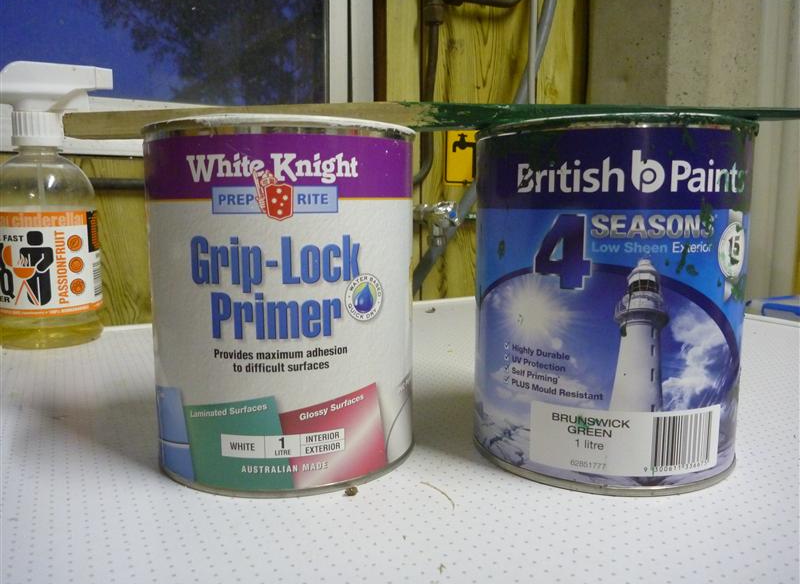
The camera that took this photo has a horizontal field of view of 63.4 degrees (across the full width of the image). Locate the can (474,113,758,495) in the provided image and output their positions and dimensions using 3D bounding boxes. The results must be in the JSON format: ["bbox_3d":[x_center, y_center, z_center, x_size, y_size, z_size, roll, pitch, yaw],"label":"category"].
[{"bbox_3d":[0.086,0.000,0.277,0.108,0.133,0.108,0,7,3],"label":"can"}]

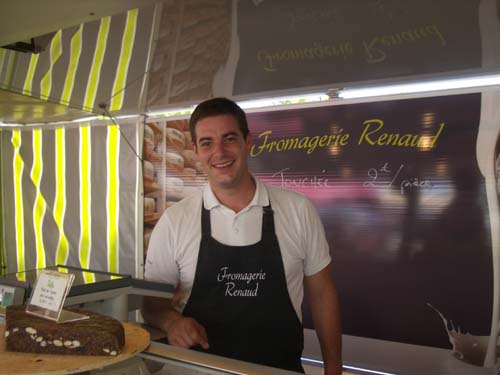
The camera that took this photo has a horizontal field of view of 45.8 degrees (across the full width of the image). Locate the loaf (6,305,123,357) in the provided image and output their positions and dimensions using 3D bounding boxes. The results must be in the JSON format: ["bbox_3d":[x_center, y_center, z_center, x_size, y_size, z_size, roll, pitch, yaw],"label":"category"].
[{"bbox_3d":[-0.409,0.314,1.315,0.303,0.053,0.199,0,0,7],"label":"loaf"}]

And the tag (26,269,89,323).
[{"bbox_3d":[-0.439,0.242,1.350,0.144,0.097,0.077,0,0,43],"label":"tag"}]

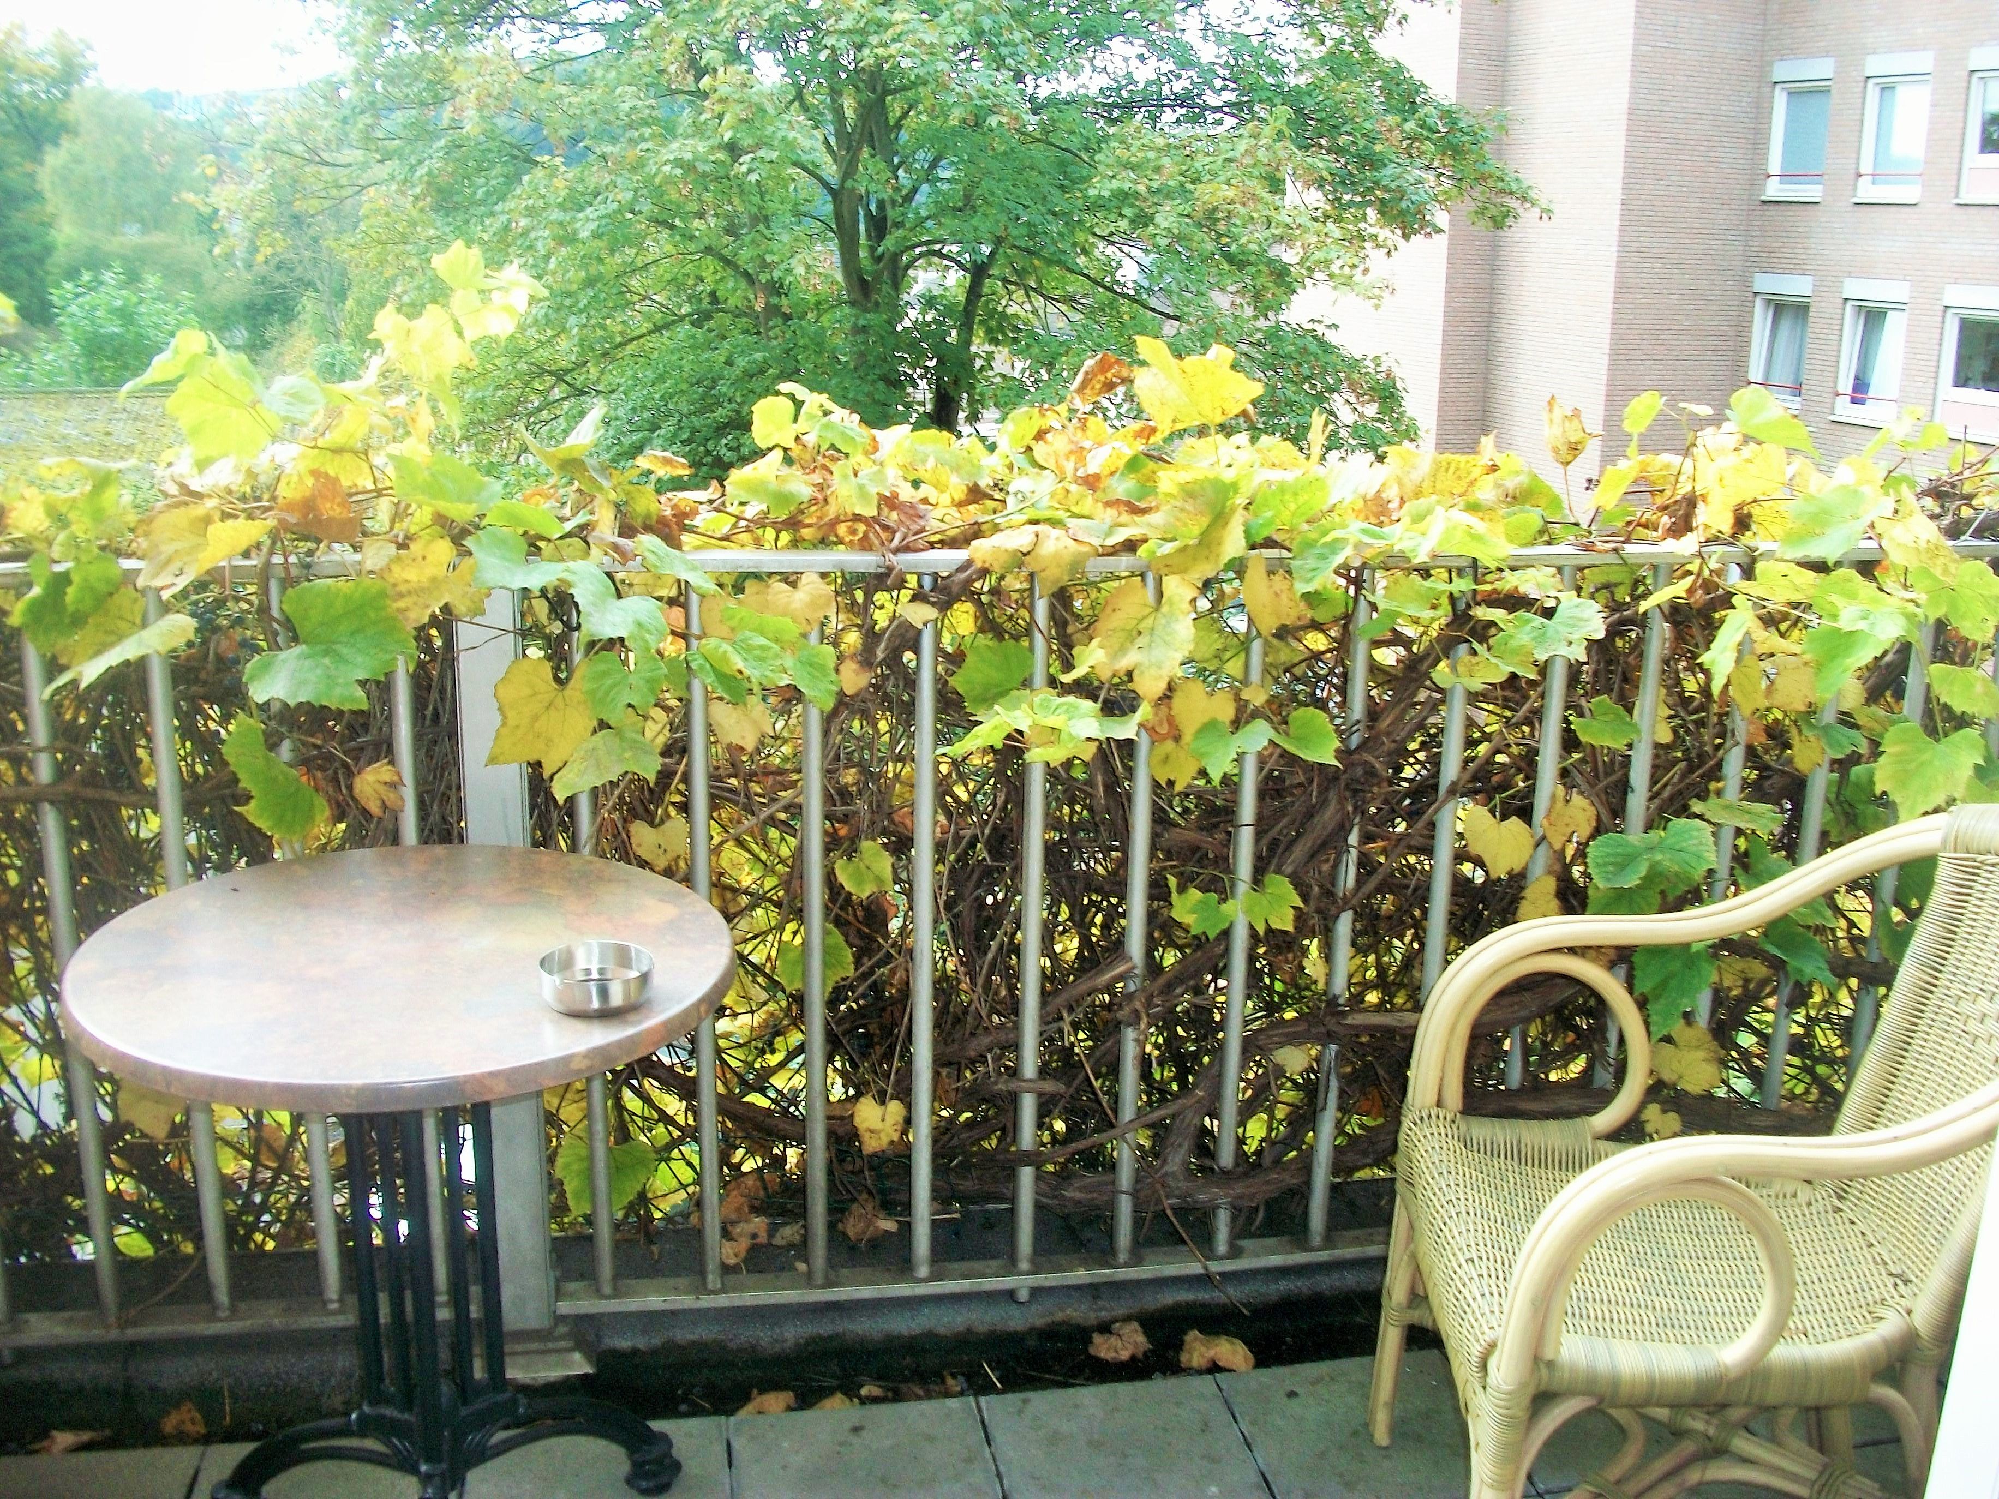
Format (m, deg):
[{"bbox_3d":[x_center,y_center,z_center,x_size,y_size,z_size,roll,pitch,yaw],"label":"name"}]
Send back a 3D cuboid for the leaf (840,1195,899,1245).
[{"bbox_3d":[-0.181,0.654,2.571,0.087,0.075,0.045,-1,-29,-10],"label":"leaf"}]

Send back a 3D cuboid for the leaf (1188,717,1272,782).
[{"bbox_3d":[0.270,0.000,2.163,0.097,0.070,0.045,3,15,4],"label":"leaf"}]

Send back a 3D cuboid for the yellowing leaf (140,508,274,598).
[{"bbox_3d":[-0.849,-0.212,1.980,0.139,0.098,0.065,-1,-4,-10],"label":"yellowing leaf"}]

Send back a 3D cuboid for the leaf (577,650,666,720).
[{"bbox_3d":[-0.430,-0.071,2.115,0.102,0.086,0.035,-1,1,-10],"label":"leaf"}]

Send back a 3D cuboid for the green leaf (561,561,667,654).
[{"bbox_3d":[-0.422,-0.153,2.007,0.120,0.110,0.045,5,-28,-7],"label":"green leaf"}]

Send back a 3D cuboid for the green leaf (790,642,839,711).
[{"bbox_3d":[-0.208,-0.083,2.081,0.053,0.078,0.030,-1,5,-9],"label":"green leaf"}]

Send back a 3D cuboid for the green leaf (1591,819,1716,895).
[{"bbox_3d":[0.820,0.132,2.320,0.171,0.106,0.045,9,-24,-6],"label":"green leaf"}]

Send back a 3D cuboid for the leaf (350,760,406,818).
[{"bbox_3d":[-0.698,0.045,2.075,0.061,0.067,0.025,-3,6,-14],"label":"leaf"}]

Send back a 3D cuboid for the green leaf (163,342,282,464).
[{"bbox_3d":[-0.833,-0.369,1.985,0.122,0.129,0.040,-1,5,-9],"label":"green leaf"}]

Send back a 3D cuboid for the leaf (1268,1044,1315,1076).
[{"bbox_3d":[0.389,0.415,2.462,0.067,0.044,0.018,-2,5,-10],"label":"leaf"}]

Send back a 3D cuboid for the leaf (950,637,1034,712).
[{"bbox_3d":[-0.009,-0.093,2.289,0.110,0.099,0.035,-1,6,-10],"label":"leaf"}]

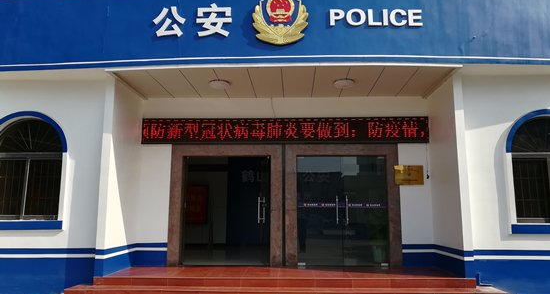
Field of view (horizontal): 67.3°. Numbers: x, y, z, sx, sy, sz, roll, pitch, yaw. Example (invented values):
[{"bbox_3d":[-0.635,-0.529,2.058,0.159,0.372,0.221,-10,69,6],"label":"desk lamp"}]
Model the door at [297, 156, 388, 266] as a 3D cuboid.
[{"bbox_3d":[1.373,1.289,8.388,1.834,2.201,0.070,0,-8,2],"label":"door"}]

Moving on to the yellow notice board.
[{"bbox_3d":[2.739,0.586,8.409,0.581,0.393,0.030,0,-8,2],"label":"yellow notice board"}]

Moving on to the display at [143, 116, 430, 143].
[{"bbox_3d":[0.201,-0.331,8.574,5.907,0.536,0.110,0,-8,2],"label":"display"}]

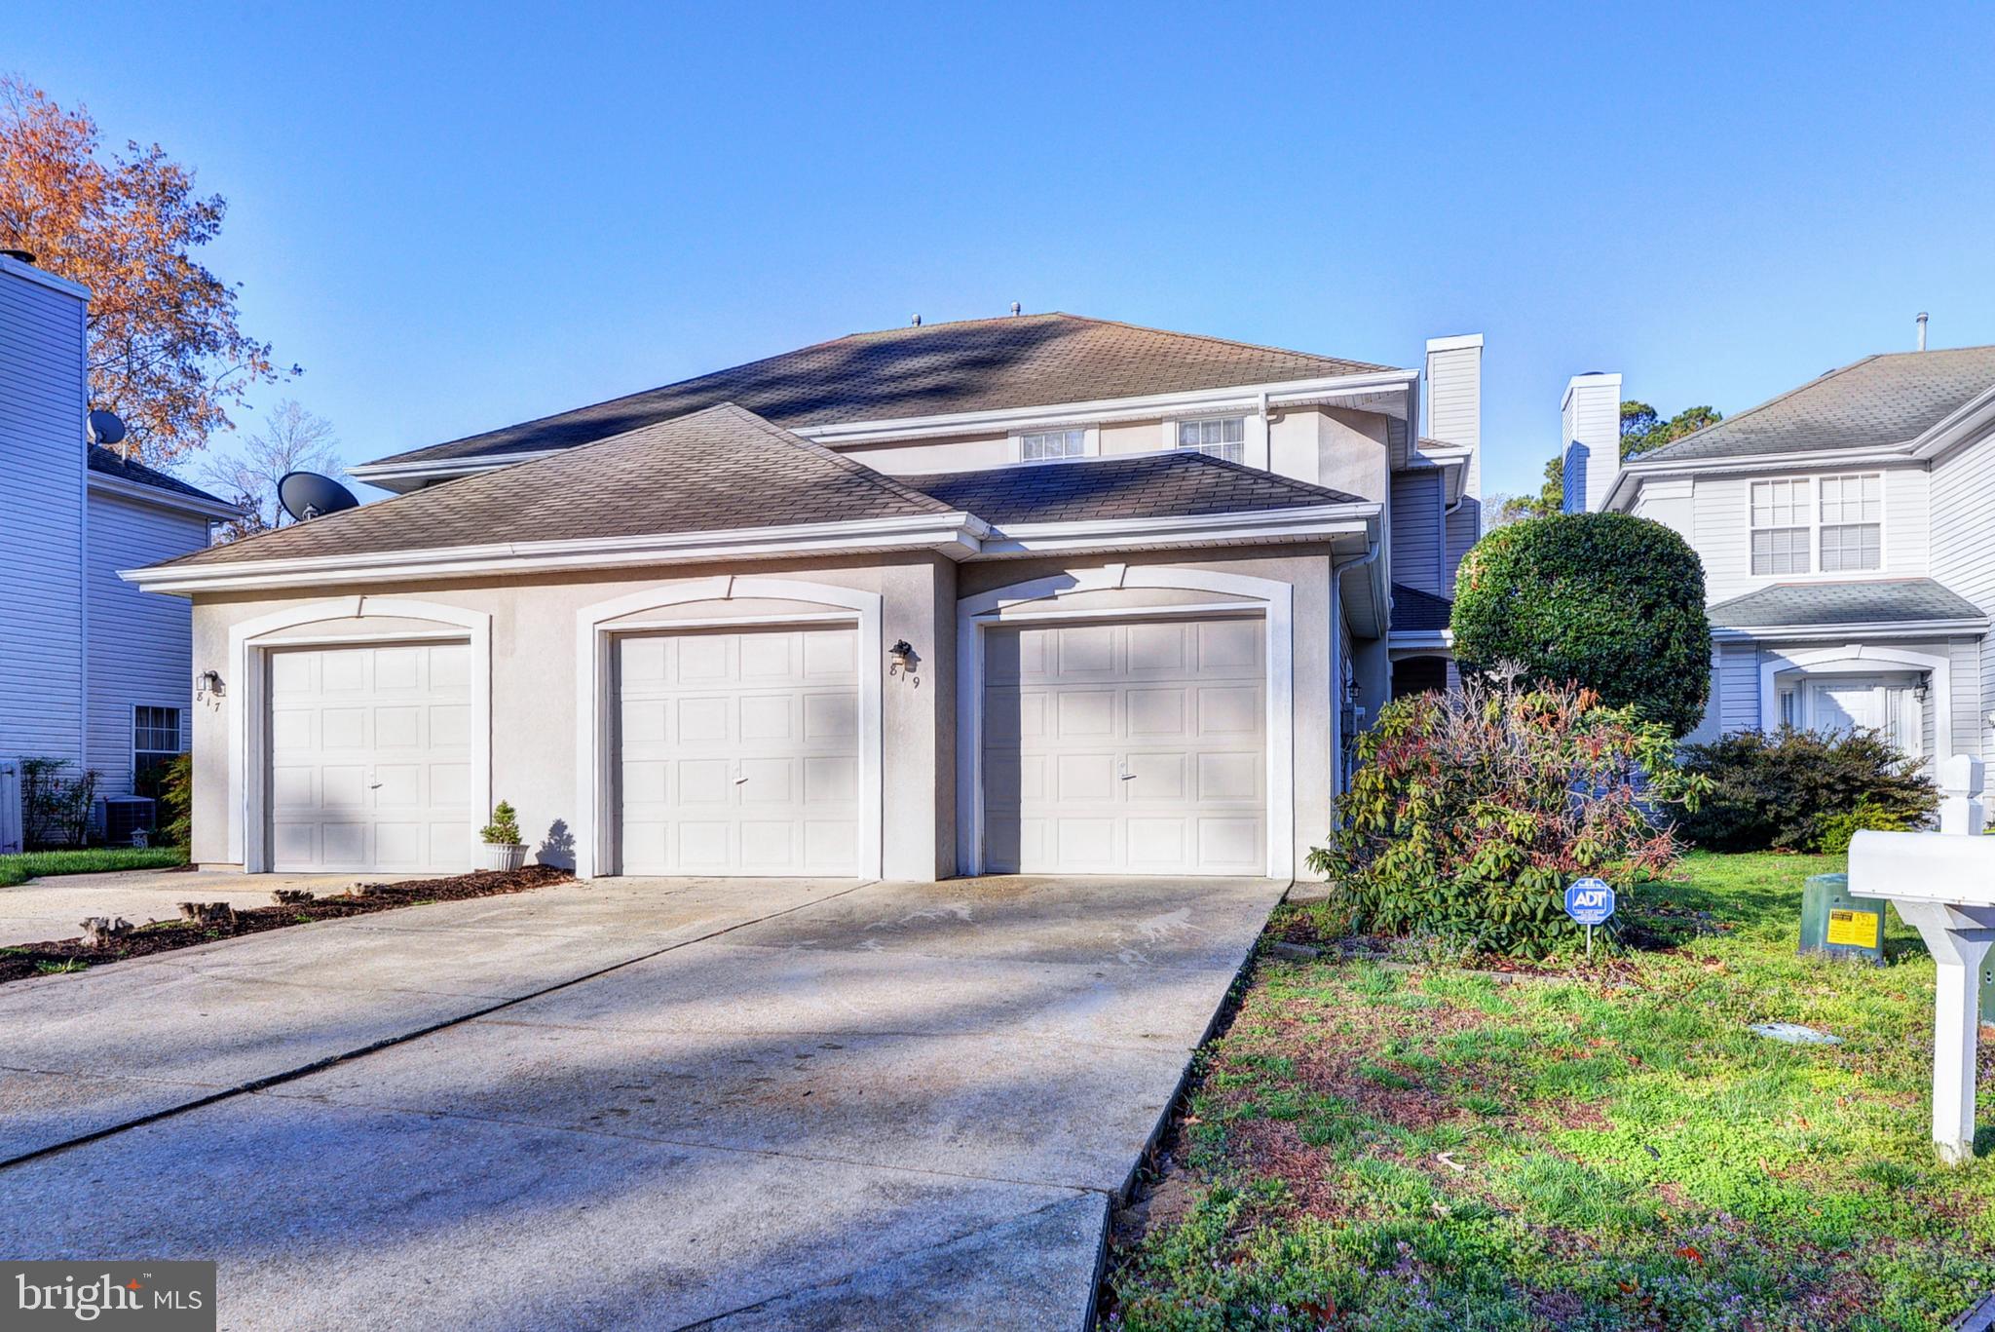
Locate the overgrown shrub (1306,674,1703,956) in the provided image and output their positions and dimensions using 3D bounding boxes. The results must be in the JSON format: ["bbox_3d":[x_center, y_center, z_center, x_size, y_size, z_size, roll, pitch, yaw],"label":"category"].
[{"bbox_3d":[3.000,0.830,7.350,2.150,1.550,1.900,-1,-3,17],"label":"overgrown shrub"}]

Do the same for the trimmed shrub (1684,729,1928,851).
[{"bbox_3d":[9.950,1.550,15.100,2.800,1.450,1.900,-1,-3,17],"label":"trimmed shrub"}]

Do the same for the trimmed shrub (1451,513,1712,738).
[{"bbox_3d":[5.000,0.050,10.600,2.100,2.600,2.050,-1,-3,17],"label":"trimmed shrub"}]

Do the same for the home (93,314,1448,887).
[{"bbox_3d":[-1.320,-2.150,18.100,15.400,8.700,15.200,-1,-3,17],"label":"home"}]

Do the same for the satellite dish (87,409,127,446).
[{"bbox_3d":[-15.000,-4.000,20.500,0.660,0.640,0.450,1,-3,-30],"label":"satellite dish"}]

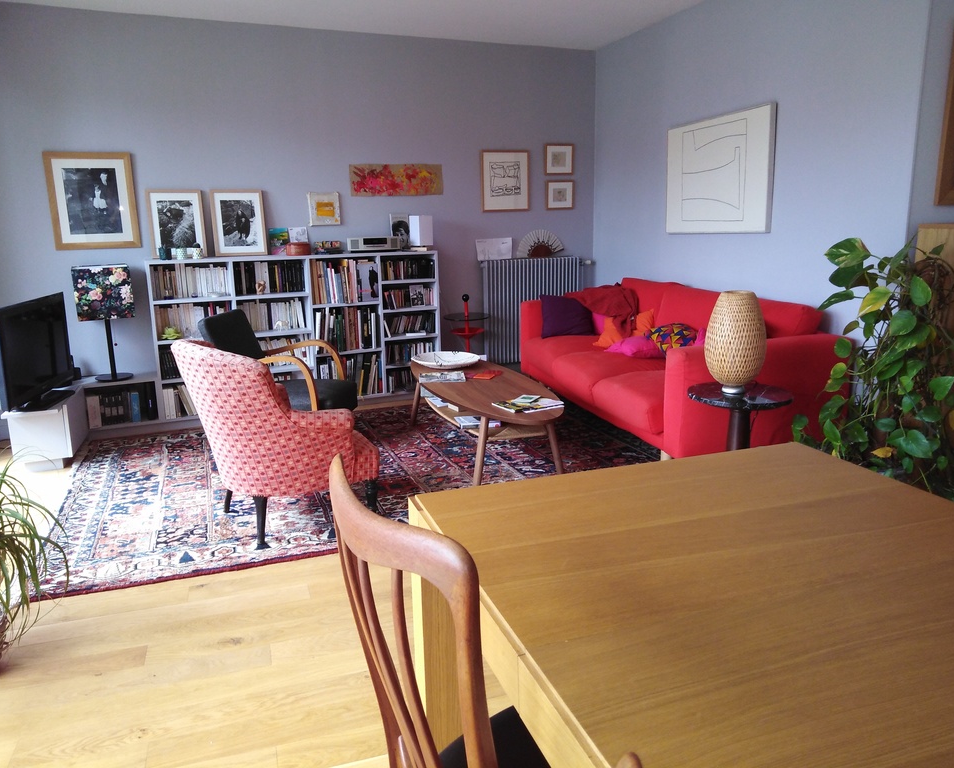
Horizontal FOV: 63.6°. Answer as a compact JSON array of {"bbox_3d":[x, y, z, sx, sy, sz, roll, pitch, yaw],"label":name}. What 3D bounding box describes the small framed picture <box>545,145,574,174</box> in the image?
[{"bbox_3d":[0.624,-1.690,5.804,0.240,0.225,0.025,-6,13,-23],"label":"small framed picture"}]

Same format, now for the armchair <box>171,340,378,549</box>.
[{"bbox_3d":[-0.867,0.185,3.234,0.780,0.810,0.680,-10,15,-35],"label":"armchair"}]

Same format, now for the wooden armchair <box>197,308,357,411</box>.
[{"bbox_3d":[-1.038,0.012,4.109,0.720,0.790,0.630,0,12,4],"label":"wooden armchair"}]

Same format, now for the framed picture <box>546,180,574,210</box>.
[{"bbox_3d":[0.633,-1.436,5.859,0.235,0.215,0.025,-6,13,-23],"label":"framed picture"}]

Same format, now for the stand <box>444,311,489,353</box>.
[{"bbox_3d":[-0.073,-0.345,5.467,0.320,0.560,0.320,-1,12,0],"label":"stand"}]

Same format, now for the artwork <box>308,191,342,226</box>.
[{"bbox_3d":[-1.020,-1.173,5.154,0.215,0.230,0.025,-6,13,-23],"label":"artwork"}]

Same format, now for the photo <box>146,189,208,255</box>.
[{"bbox_3d":[-1.855,-0.988,4.755,0.320,0.420,0.025,-6,5,-23],"label":"photo"}]

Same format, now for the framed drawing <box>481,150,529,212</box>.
[{"bbox_3d":[0.213,-1.490,5.653,0.385,0.440,0.030,-6,13,-23],"label":"framed drawing"}]

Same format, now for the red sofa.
[{"bbox_3d":[1.012,-0.140,4.528,0.930,0.825,2.130,-5,13,-17],"label":"red sofa"}]

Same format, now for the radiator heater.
[{"bbox_3d":[0.429,-0.578,5.896,0.800,0.750,0.110,-7,13,-24],"label":"radiator heater"}]

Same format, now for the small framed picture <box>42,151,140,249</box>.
[{"bbox_3d":[-2.293,-1.096,4.602,0.470,0.570,0.025,-7,13,-24],"label":"small framed picture"}]

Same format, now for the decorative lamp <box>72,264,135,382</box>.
[{"bbox_3d":[-2.206,-0.361,4.598,0.300,0.670,0.300,-7,13,-24],"label":"decorative lamp"}]

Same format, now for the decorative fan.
[{"bbox_3d":[0.478,-1.054,5.789,0.390,0.205,0.030,-6,13,-23],"label":"decorative fan"}]

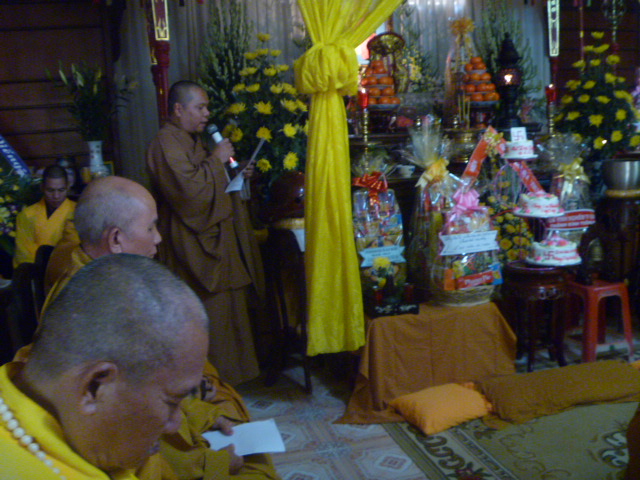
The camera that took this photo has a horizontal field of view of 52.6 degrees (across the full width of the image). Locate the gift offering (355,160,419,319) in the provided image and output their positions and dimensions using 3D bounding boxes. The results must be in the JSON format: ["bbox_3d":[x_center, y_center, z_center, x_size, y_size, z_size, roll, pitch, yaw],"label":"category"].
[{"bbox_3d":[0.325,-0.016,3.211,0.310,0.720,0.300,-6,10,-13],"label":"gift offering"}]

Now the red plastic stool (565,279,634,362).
[{"bbox_3d":[1.578,0.444,3.704,0.300,0.450,0.300,-6,10,-14],"label":"red plastic stool"}]

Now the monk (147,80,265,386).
[{"bbox_3d":[-0.592,-0.006,3.527,0.460,1.680,0.480,0,11,20],"label":"monk"}]

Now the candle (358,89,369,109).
[{"bbox_3d":[0.271,-0.881,4.030,0.060,0.125,0.060,-4,10,1],"label":"candle"}]

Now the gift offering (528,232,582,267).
[{"bbox_3d":[1.310,0.038,3.638,0.295,0.165,0.295,-6,10,-14],"label":"gift offering"}]

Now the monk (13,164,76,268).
[{"bbox_3d":[-1.641,0.188,4.026,0.520,1.260,0.620,-7,11,-18],"label":"monk"}]

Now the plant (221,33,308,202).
[{"bbox_3d":[-0.359,-0.732,4.030,0.550,1.040,0.480,-6,10,-14],"label":"plant"}]

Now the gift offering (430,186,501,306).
[{"bbox_3d":[0.728,0.026,3.284,0.330,0.560,0.270,-6,10,-14],"label":"gift offering"}]

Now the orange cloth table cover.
[{"bbox_3d":[0.518,0.564,3.326,0.920,0.485,0.520,-6,10,-12],"label":"orange cloth table cover"}]

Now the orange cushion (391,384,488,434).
[{"bbox_3d":[0.584,0.787,3.092,0.390,0.120,0.350,-8,11,-24],"label":"orange cushion"}]

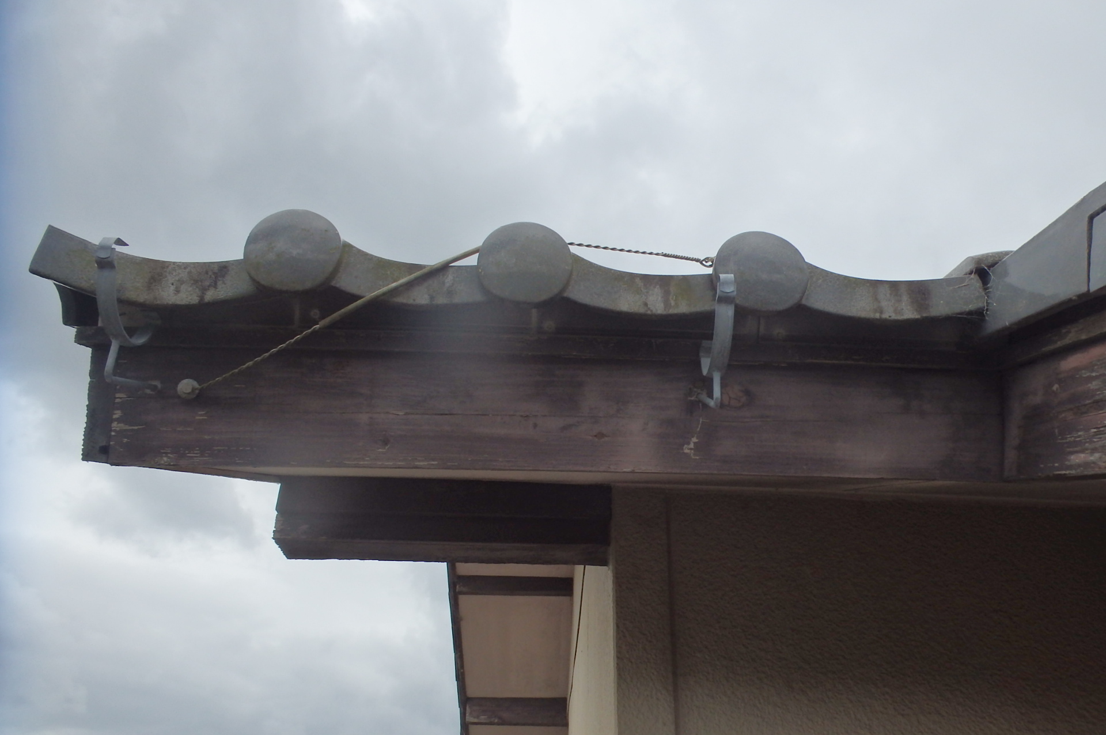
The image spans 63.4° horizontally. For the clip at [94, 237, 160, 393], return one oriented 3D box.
[{"bbox_3d":[-0.478,-0.038,1.014,0.030,0.134,0.188,2,-26,-1],"label":"clip"}]

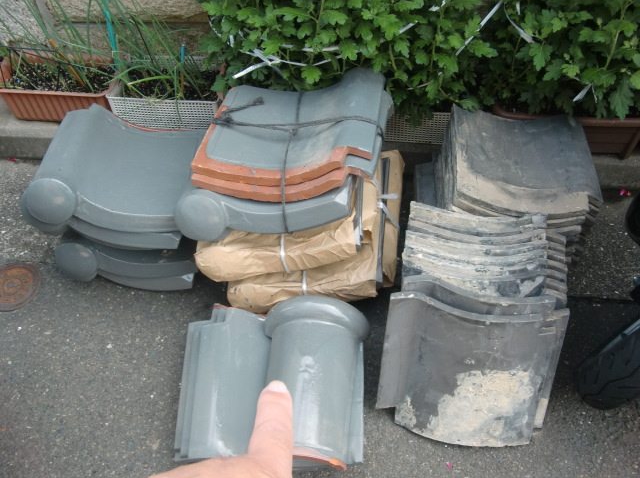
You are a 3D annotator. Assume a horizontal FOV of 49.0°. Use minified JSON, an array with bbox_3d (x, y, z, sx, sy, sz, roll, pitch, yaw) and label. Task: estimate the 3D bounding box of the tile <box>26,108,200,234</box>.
[{"bbox_3d":[-0.391,-0.144,1.401,0.305,0.100,0.310,6,40,-7],"label":"tile"}]

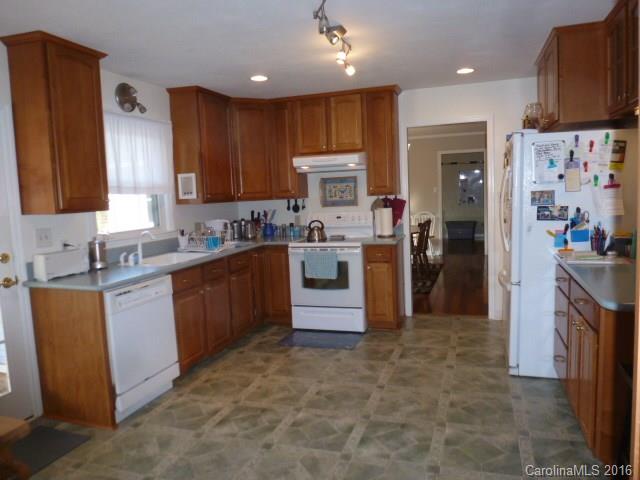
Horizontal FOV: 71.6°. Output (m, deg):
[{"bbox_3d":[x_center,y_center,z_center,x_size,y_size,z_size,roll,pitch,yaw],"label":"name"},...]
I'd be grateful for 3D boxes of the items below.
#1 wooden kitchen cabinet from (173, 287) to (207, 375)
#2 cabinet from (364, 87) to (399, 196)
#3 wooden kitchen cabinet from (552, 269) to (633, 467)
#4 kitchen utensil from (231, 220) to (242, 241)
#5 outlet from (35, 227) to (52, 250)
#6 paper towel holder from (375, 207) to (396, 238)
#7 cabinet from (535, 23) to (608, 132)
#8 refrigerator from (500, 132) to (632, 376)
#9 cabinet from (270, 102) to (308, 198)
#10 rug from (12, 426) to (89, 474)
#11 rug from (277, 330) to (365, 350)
[{"bbox_3d":[-1.273,0.699,3.572,0.590,0.597,0.385,-1,6,19],"label":"wooden kitchen cabinet"},{"bbox_3d":[0.664,-0.978,4.555,0.293,1.050,0.330,0,7,19],"label":"cabinet"},{"bbox_3d":[1.754,0.657,2.474,0.610,0.850,1.220,0,7,19],"label":"wooden kitchen cabinet"},{"bbox_3d":[-0.940,-0.110,4.970,0.110,0.213,0.110,0,7,19],"label":"kitchen utensil"},{"bbox_3d":[-1.833,-0.012,2.954,0.012,0.126,0.114,-1,6,19],"label":"outlet"},{"bbox_3d":[0.691,-0.197,4.772,0.190,0.335,0.190,-1,6,19],"label":"paper towel holder"},{"bbox_3d":[2.018,-1.133,3.254,0.600,0.600,0.880,0,7,19],"label":"cabinet"},{"bbox_3d":[1.854,0.096,3.482,0.850,1.775,0.855,0,7,19],"label":"refrigerator"},{"bbox_3d":[-0.353,-0.982,4.982,0.309,1.038,0.339,-1,6,19],"label":"cabinet"},{"bbox_3d":[-1.708,1.224,2.424,0.435,0.012,0.710,0,7,19],"label":"rug"},{"bbox_3d":[0.010,0.961,4.303,0.750,0.012,0.470,-1,6,19],"label":"rug"}]

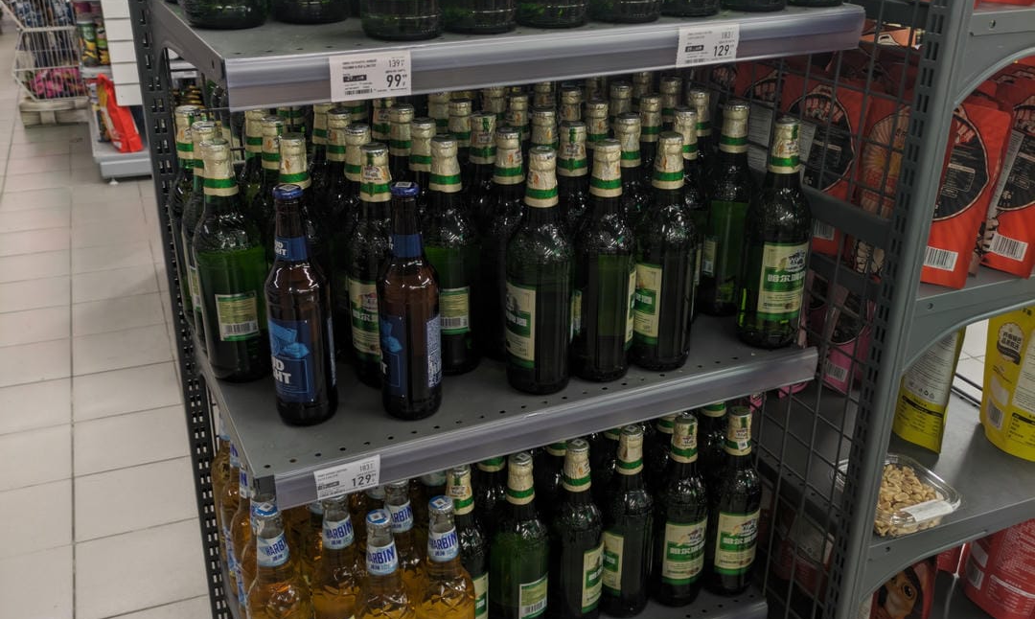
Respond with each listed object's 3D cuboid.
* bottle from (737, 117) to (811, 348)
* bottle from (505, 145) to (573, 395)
[{"bbox_3d":[0.313,-0.091,1.201,0.073,0.277,0.073,-9,25,-22],"label":"bottle"},{"bbox_3d":[0.024,-0.042,1.092,0.073,0.277,0.073,1,23,0],"label":"bottle"}]

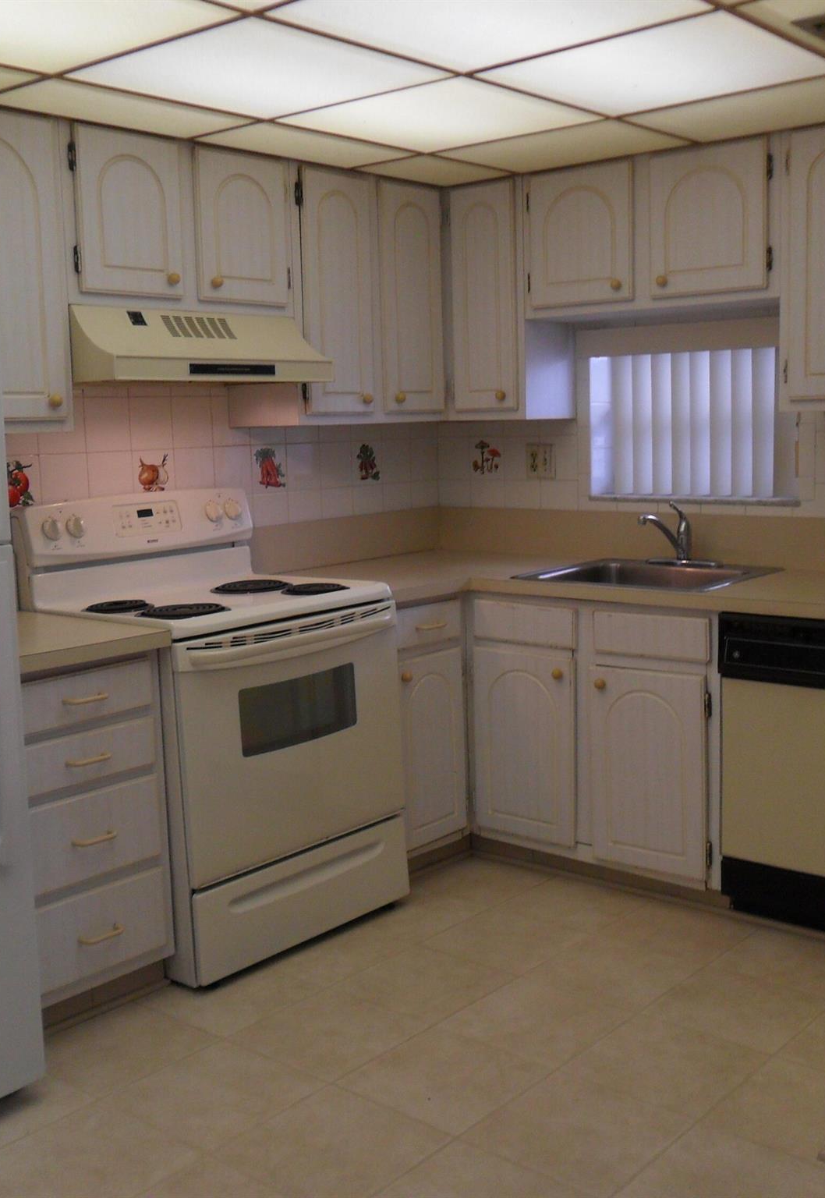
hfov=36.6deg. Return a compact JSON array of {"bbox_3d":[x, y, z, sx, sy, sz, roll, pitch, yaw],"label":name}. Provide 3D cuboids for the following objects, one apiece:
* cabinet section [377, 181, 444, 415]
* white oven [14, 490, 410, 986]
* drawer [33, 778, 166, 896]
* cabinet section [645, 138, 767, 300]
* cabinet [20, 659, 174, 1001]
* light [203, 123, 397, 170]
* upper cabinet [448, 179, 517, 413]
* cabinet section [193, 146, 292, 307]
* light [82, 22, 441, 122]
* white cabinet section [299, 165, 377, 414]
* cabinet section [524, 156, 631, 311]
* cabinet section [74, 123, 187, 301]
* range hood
[{"bbox_3d":[-0.112,-0.943,3.995,0.295,0.720,0.325,5,11,40],"label":"cabinet section"},{"bbox_3d":[-0.526,0.318,3.461,0.710,1.185,0.782,6,11,40],"label":"white oven"},{"bbox_3d":[-0.877,0.525,2.984,0.410,0.205,0.365,6,11,40],"label":"drawer"},{"bbox_3d":[0.922,-1.071,3.579,0.368,0.404,0.320,6,11,41],"label":"cabinet section"},{"bbox_3d":[-0.954,0.519,3.047,0.610,0.812,0.450,6,11,40],"label":"cabinet"},{"bbox_3d":[-0.274,-1.217,3.352,0.282,0.030,0.572,5,11,40],"label":"light"},{"bbox_3d":[0.333,-0.982,4.133,0.295,0.735,0.325,6,11,40],"label":"upper cabinet"},{"bbox_3d":[-0.585,-1.025,3.525,0.320,0.404,0.335,6,11,41],"label":"cabinet section"},{"bbox_3d":[-0.315,-1.102,2.605,0.587,0.030,0.583,5,11,40],"label":"light"},{"bbox_3d":[-0.341,-0.920,3.838,0.335,0.735,0.340,6,11,40],"label":"white cabinet section"},{"bbox_3d":[0.604,-1.104,3.853,0.371,0.404,0.320,6,11,41],"label":"cabinet section"},{"bbox_3d":[-0.825,-0.979,3.253,0.320,0.404,0.336,6,11,41],"label":"cabinet section"},{"bbox_3d":[-0.647,-0.682,3.400,0.475,0.193,0.755,6,11,40],"label":"range hood"}]

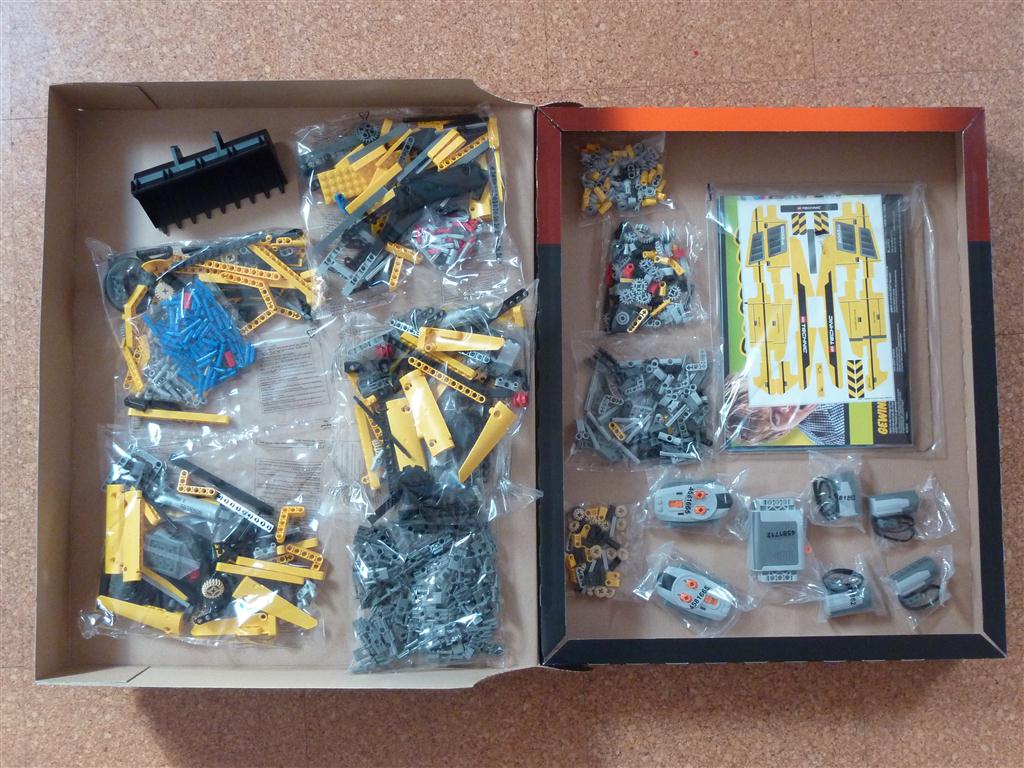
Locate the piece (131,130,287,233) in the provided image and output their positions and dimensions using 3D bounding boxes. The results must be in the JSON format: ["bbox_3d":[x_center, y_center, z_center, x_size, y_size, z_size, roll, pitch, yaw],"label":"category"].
[{"bbox_3d":[-0.309,-0.210,1.212,0.145,0.064,0.069,-19,87,-2],"label":"piece"}]

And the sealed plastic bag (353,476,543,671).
[{"bbox_3d":[-0.075,0.193,1.186,0.175,0.047,0.190,0,86,-1],"label":"sealed plastic bag"}]

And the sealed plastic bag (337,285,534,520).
[{"bbox_3d":[-0.076,0.020,1.195,0.194,0.053,0.233,3,86,-1],"label":"sealed plastic bag"}]

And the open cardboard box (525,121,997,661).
[{"bbox_3d":[0.266,-0.001,1.267,0.474,0.076,0.576,0,86,-1],"label":"open cardboard box"}]

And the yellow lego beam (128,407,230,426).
[{"bbox_3d":[-0.342,0.033,1.222,0.104,0.008,0.008,5,86,-1],"label":"yellow lego beam"}]

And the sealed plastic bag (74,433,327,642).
[{"bbox_3d":[-0.307,0.155,1.191,0.247,0.052,0.211,2,86,-1],"label":"sealed plastic bag"}]

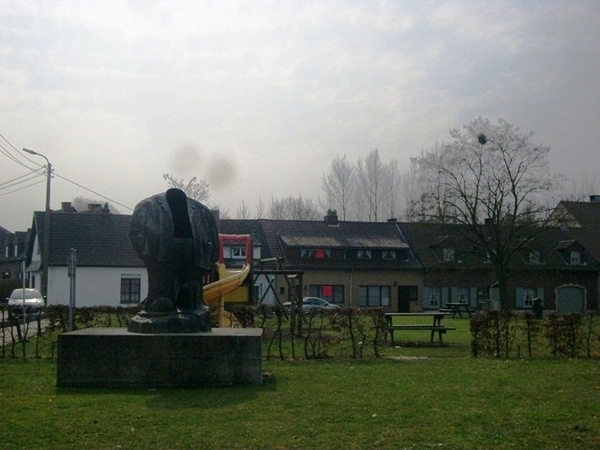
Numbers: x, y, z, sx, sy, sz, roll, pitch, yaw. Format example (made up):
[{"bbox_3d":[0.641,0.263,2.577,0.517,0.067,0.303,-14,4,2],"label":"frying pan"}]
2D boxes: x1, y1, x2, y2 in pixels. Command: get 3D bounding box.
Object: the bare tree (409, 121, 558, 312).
[{"bbox_3d":[10.112,-0.411,47.500,8.000,11.100,7.600,0,-4,0],"label":"bare tree"}]

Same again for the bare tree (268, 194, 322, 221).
[{"bbox_3d":[-0.666,2.968,105.000,7.500,13.300,7.500,0,-4,0],"label":"bare tree"}]

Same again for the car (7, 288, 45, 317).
[{"bbox_3d":[-13.348,3.865,42.300,1.720,1.470,4.100,2,-4,-20],"label":"car"}]

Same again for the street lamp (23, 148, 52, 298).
[{"bbox_3d":[-13.646,0.362,44.800,1.500,8.700,0.350,2,-4,-20],"label":"street lamp"}]

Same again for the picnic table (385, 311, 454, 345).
[{"bbox_3d":[3.008,2.645,22.000,1.700,0.760,1.500,1,-4,-2],"label":"picnic table"}]

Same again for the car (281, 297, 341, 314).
[{"bbox_3d":[0.914,6.229,66.000,4.350,1.420,1.750,1,-4,-10],"label":"car"}]

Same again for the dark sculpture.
[{"bbox_3d":[-2.022,0.565,13.800,1.450,2.270,1.200,1,-4,-15],"label":"dark sculpture"}]

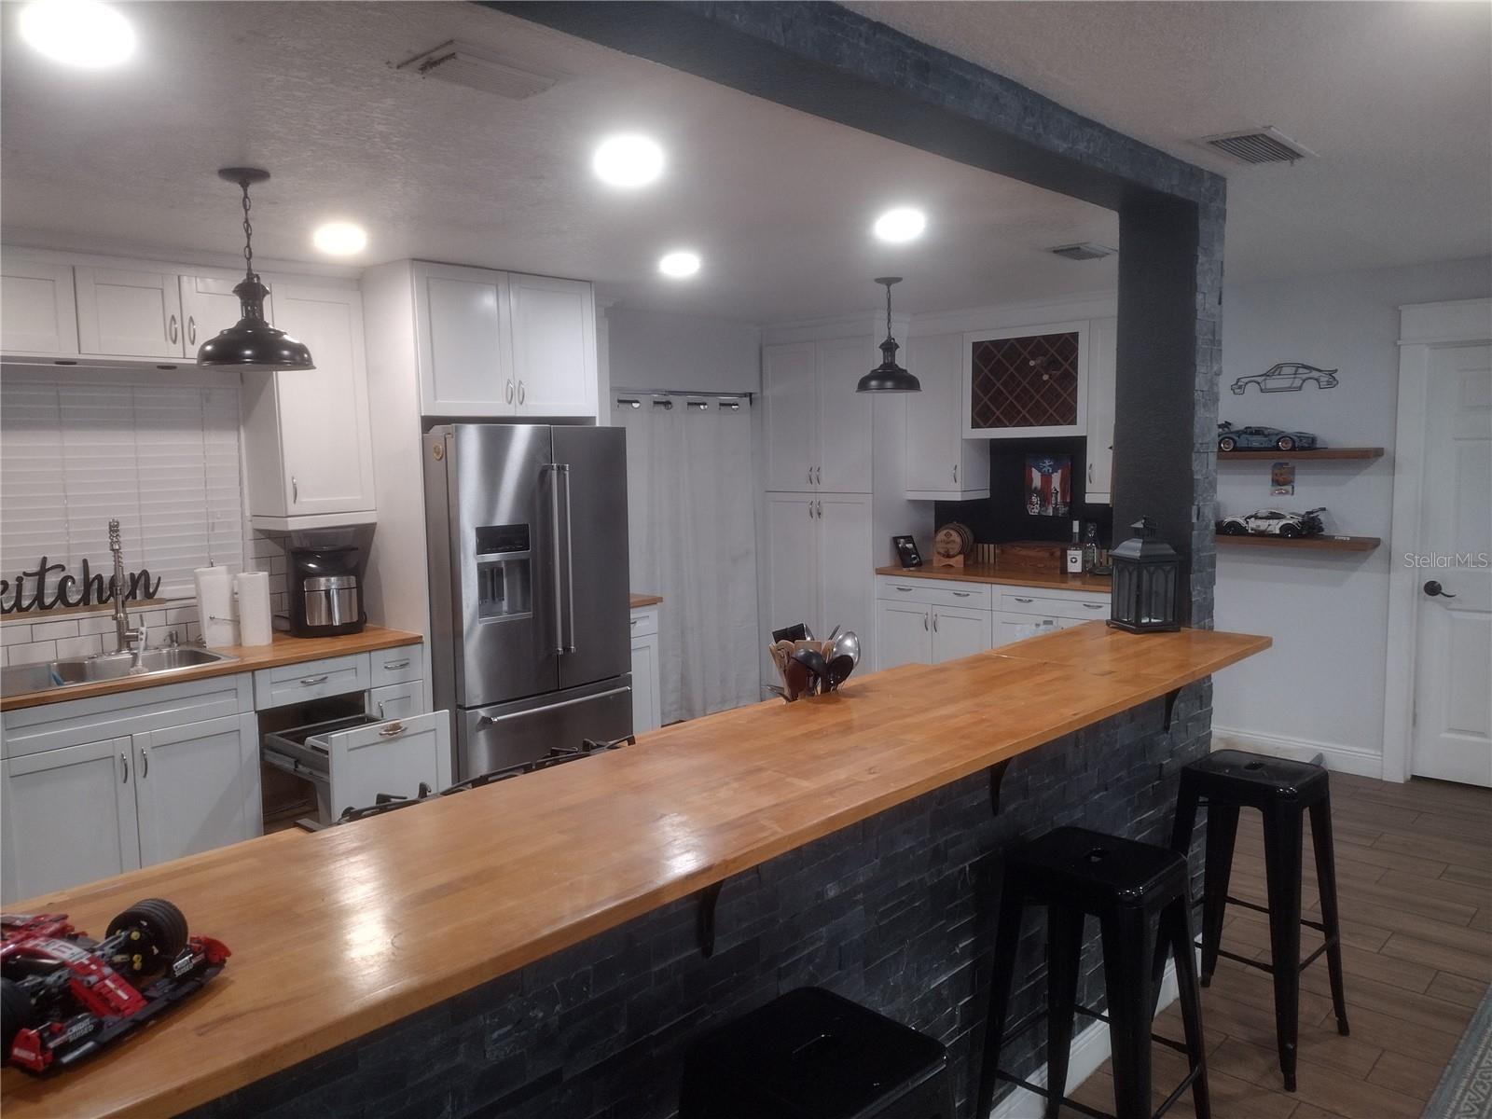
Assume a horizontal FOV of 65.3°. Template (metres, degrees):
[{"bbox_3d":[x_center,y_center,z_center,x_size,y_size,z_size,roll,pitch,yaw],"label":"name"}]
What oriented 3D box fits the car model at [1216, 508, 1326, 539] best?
[{"bbox_3d":[2.562,-0.187,5.718,0.500,0.140,0.200,4,8,41],"label":"car model"}]

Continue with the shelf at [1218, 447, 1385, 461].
[{"bbox_3d":[2.686,-0.519,5.813,0.854,0.039,0.210,4,8,43],"label":"shelf"}]

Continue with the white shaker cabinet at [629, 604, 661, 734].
[{"bbox_3d":[-0.743,0.658,5.735,0.600,0.878,0.315,4,8,41],"label":"white shaker cabinet"}]

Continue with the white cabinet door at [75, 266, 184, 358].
[{"bbox_3d":[-2.229,-0.888,4.209,0.025,0.300,0.357,4,8,42],"label":"white cabinet door"}]

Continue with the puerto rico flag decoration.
[{"bbox_3d":[1.768,-0.430,6.797,0.285,0.351,0.030,4,8,43],"label":"puerto rico flag decoration"}]

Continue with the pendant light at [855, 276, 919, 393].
[{"bbox_3d":[0.661,-1.035,5.380,0.312,0.497,0.312,-1,6,0],"label":"pendant light"}]

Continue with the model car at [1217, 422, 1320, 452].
[{"bbox_3d":[2.526,-0.605,5.701,0.470,0.138,0.200,4,8,41],"label":"model car"}]

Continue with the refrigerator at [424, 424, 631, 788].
[{"bbox_3d":[-1.067,0.289,5.269,0.740,1.770,0.901,4,8,43],"label":"refrigerator"}]

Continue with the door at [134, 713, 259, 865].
[{"bbox_3d":[-1.968,0.883,4.202,0.025,0.592,0.425,4,8,42],"label":"door"}]

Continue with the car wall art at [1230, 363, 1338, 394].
[{"bbox_3d":[2.644,-0.895,5.727,0.500,0.147,0.015,4,8,41],"label":"car wall art"}]

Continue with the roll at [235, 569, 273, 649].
[{"bbox_3d":[-1.907,0.193,4.520,0.120,0.280,0.120,-1,6,0],"label":"roll"}]

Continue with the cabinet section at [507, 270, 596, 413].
[{"bbox_3d":[-1.060,-0.956,5.354,0.580,0.608,0.458,4,8,43],"label":"cabinet section"}]

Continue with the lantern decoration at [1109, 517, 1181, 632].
[{"bbox_3d":[1.169,0.039,3.416,0.148,0.332,0.148,-3,6,-18],"label":"lantern decoration"}]

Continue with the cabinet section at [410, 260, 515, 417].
[{"bbox_3d":[-1.371,-0.919,5.019,0.580,0.608,0.459,4,8,43],"label":"cabinet section"}]

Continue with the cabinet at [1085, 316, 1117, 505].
[{"bbox_3d":[2.082,-0.795,6.261,0.360,0.980,0.330,4,8,43],"label":"cabinet"}]

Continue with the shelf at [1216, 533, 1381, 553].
[{"bbox_3d":[2.687,-0.088,5.849,0.854,0.040,0.225,4,8,43],"label":"shelf"}]

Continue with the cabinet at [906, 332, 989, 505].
[{"bbox_3d":[1.231,-0.858,7.043,0.385,0.980,0.330,4,8,43],"label":"cabinet"}]

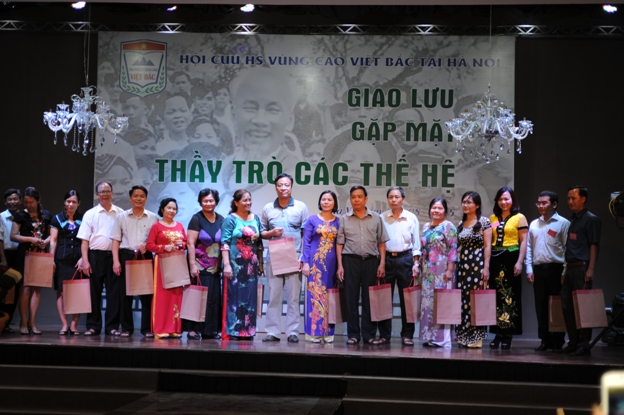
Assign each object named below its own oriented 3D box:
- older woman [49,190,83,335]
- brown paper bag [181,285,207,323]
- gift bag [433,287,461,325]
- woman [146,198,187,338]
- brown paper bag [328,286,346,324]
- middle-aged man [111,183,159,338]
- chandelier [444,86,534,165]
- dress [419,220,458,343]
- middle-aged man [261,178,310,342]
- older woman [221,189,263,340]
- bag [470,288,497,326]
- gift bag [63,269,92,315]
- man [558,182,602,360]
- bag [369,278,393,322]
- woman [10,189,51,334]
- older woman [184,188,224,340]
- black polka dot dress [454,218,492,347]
[{"bbox_3d":[-2.609,0.588,12.100,0.410,1.540,0.340,2,-2,-16],"label":"older woman"},{"bbox_3d":[-1.225,0.980,11.920,0.100,0.440,0.280,7,-2,-44],"label":"brown paper bag"},{"bbox_3d":[1.388,1.014,11.800,0.270,0.392,0.100,1,-3,-13],"label":"gift bag"},{"bbox_3d":[-1.554,0.654,12.250,0.430,1.500,0.340,3,-3,-23],"label":"woman"},{"bbox_3d":[0.244,1.050,12.150,0.280,0.380,0.100,0,-4,30],"label":"brown paper bag"},{"bbox_3d":[-1.909,0.586,12.400,0.520,1.640,0.360,2,-3,-8],"label":"middle-aged man"},{"bbox_3d":[1.837,-0.875,11.900,0.910,0.820,0.910,1,-2,0],"label":"chandelier"},{"bbox_3d":[1.341,0.776,12.070,0.420,1.280,0.300,1,-3,15],"label":"dress"},{"bbox_3d":[-0.291,0.535,12.100,0.500,1.785,0.360,1,-3,3],"label":"middle-aged man"},{"bbox_3d":[-0.738,0.597,11.970,0.450,1.590,0.360,2,-2,-21],"label":"older woman"},{"bbox_3d":[1.763,1.026,11.750,0.280,0.380,0.100,3,-3,-25],"label":"bag"},{"bbox_3d":[-2.503,0.910,12.200,0.280,0.464,0.110,-1,-4,-30],"label":"gift bag"},{"bbox_3d":[2.699,0.628,11.450,0.440,1.700,0.330,-1,-4,42],"label":"man"},{"bbox_3d":[0.704,0.956,11.750,0.100,0.450,0.280,-3,-2,32],"label":"bag"},{"bbox_3d":[-2.992,0.563,12.150,0.450,1.580,0.360,2,-2,-22],"label":"woman"},{"bbox_3d":[-1.133,0.598,12.100,0.450,1.590,0.310,2,-3,-6],"label":"older woman"},{"bbox_3d":[1.636,0.749,11.650,0.400,1.310,0.330,0,-2,23],"label":"black polka dot dress"}]

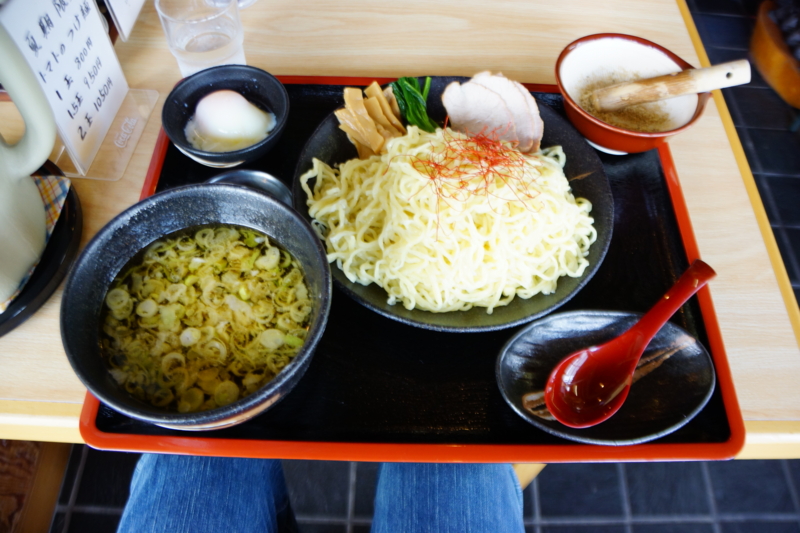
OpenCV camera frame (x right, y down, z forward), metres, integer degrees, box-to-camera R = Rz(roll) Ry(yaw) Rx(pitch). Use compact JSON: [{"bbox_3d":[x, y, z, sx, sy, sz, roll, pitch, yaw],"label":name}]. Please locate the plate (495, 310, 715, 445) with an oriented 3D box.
[{"bbox_3d":[0.137,0.076,0.405,0.151,0.024,0.095,4,60,0],"label":"plate"}]

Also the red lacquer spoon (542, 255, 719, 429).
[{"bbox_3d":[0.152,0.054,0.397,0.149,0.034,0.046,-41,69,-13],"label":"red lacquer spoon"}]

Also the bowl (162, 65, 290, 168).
[{"bbox_3d":[-0.137,-0.112,0.490,0.102,0.048,0.102,1,60,-1],"label":"bowl"}]

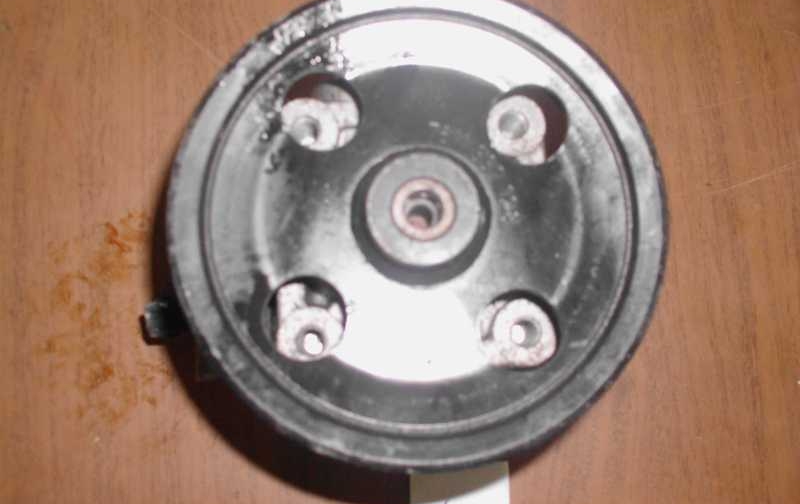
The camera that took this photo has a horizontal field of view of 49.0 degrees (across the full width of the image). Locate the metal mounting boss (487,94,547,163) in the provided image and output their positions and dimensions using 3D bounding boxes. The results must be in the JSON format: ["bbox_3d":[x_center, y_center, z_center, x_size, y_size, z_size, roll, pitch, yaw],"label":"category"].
[{"bbox_3d":[0.034,-0.035,0.266,0.017,0.018,0.020,0,84,-2],"label":"metal mounting boss"}]

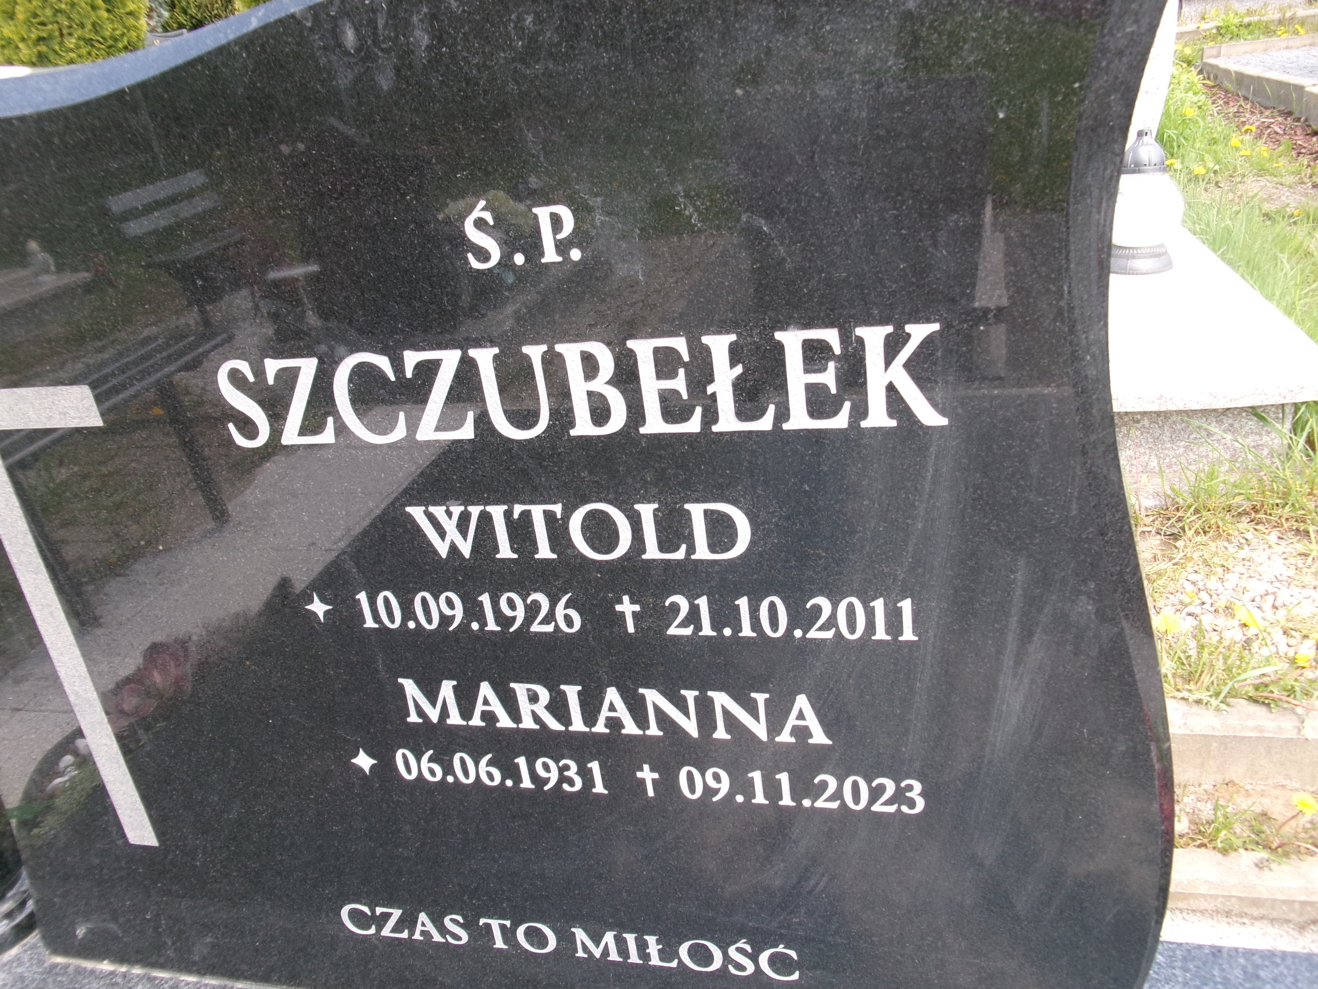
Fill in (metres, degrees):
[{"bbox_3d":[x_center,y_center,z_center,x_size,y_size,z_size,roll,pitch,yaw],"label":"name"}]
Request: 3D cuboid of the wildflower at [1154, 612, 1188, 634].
[{"bbox_3d":[0.609,0.153,1.270,0.038,0.019,0.038,4,27,26],"label":"wildflower"}]

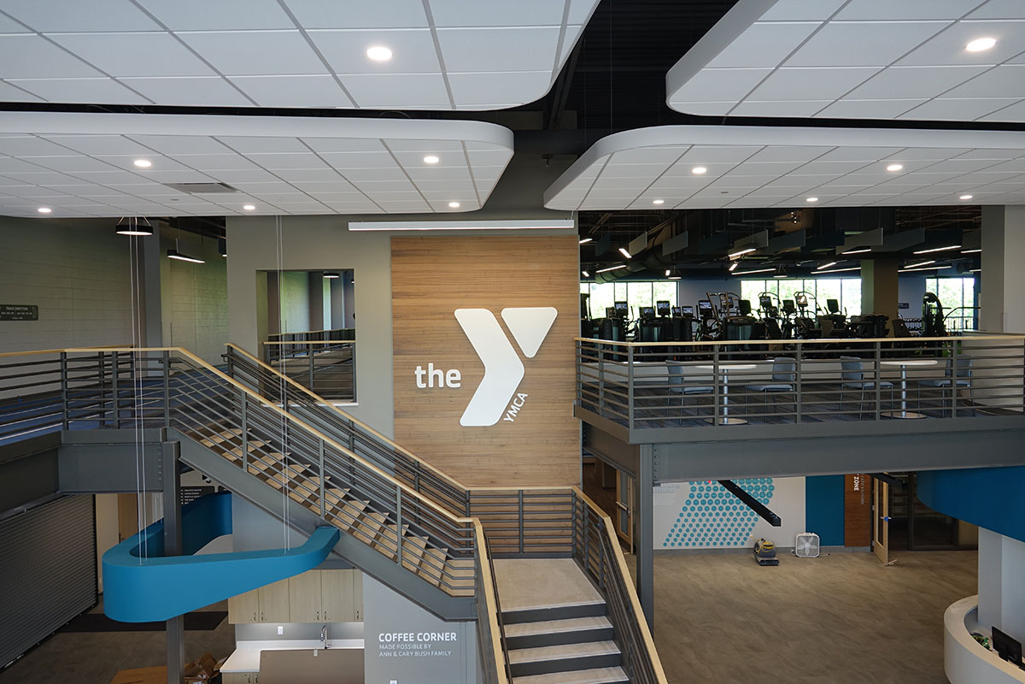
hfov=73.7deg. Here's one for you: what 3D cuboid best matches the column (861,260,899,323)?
[{"bbox_3d":[10.289,-0.863,19.130,0.660,2.855,0.660,-1,2,0],"label":"column"}]

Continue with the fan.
[{"bbox_3d":[6.715,4.612,15.557,0.535,0.560,0.115,-1,2,6],"label":"fan"}]

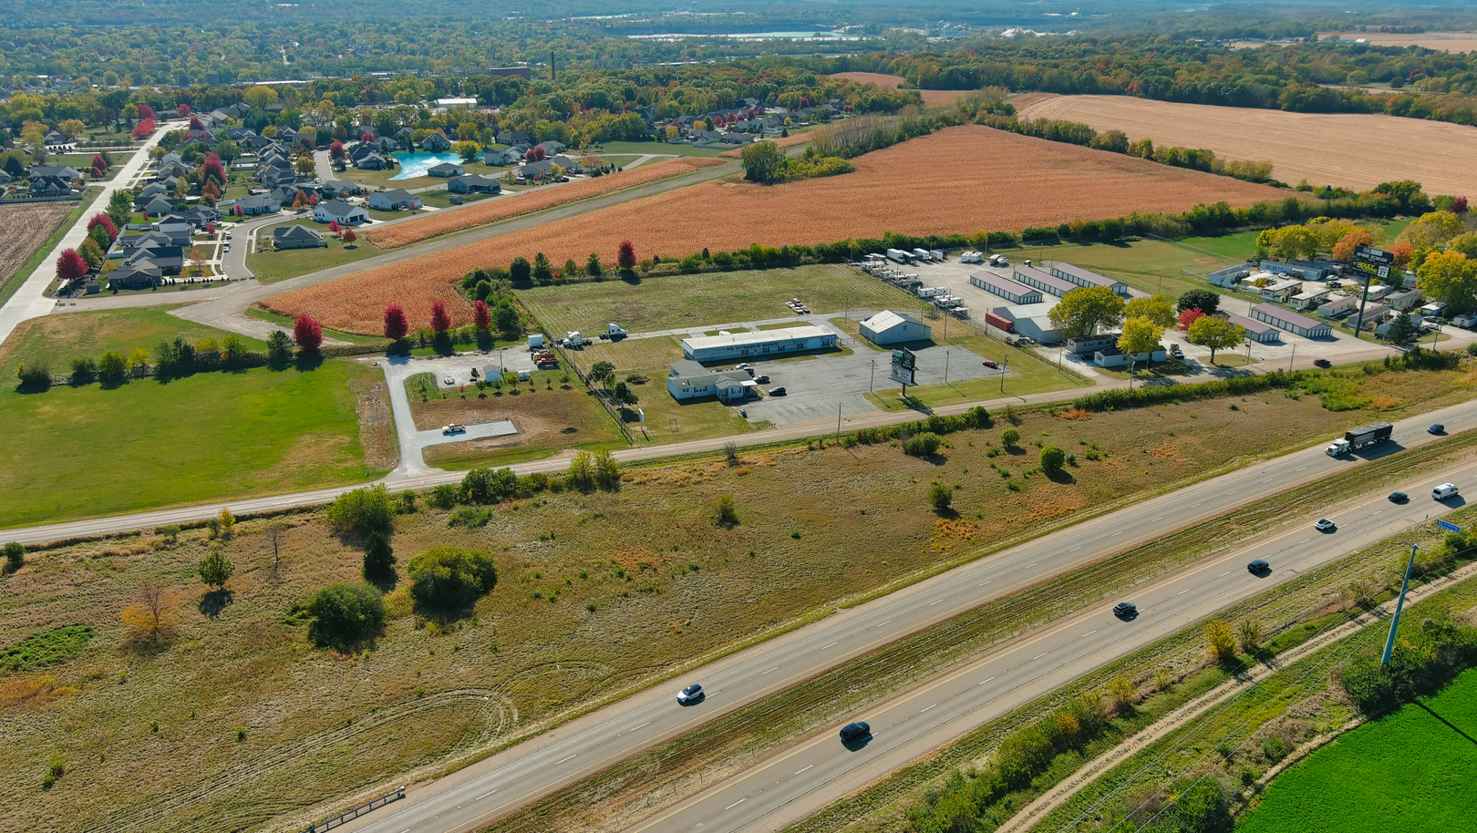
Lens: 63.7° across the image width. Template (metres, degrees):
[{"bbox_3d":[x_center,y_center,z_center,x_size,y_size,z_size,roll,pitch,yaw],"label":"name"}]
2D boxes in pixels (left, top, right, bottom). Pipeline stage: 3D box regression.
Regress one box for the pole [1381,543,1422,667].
[{"bbox_3d":[101.149,29.973,181.868,0.900,22.400,3.500,-12,24,-31],"label":"pole"}]

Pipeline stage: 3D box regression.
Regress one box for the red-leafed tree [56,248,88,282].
[{"bbox_3d":[-230.390,-52.540,411.110,9.360,11.360,9.360,-11,23,-28],"label":"red-leafed tree"}]

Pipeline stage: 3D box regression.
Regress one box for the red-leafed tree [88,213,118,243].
[{"bbox_3d":[-247.378,-72.776,462.435,10.800,11.982,10.800,1,20,0],"label":"red-leafed tree"}]

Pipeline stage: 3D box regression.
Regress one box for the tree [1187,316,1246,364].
[{"bbox_3d":[133.700,-21.370,333.630,15.380,13.590,15.380,9,22,21],"label":"tree"}]

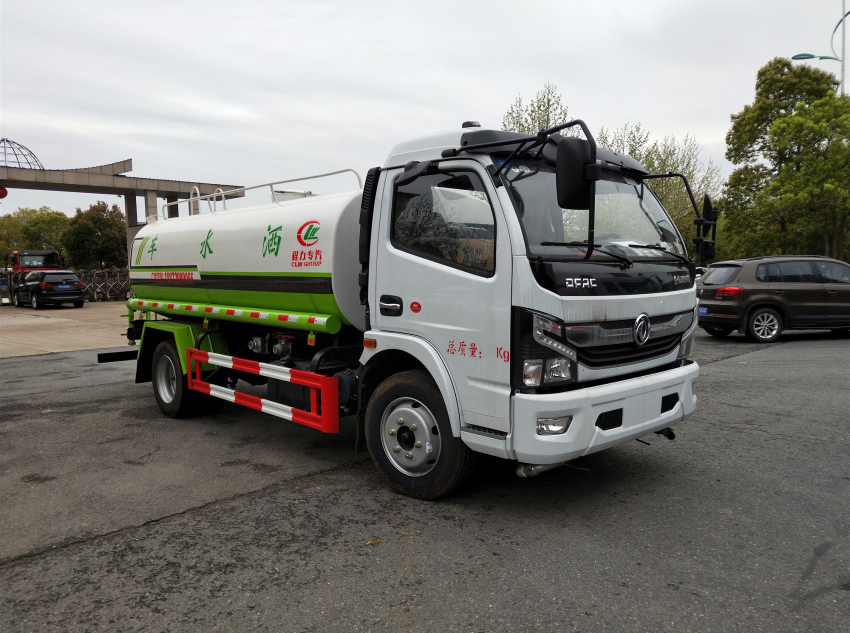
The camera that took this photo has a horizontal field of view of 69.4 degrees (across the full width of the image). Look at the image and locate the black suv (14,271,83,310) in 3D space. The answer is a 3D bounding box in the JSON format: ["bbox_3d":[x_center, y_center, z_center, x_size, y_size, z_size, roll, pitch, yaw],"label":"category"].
[{"bbox_3d":[-18.503,-1.320,30.000,1.930,1.760,4.850,-4,5,-44],"label":"black suv"}]

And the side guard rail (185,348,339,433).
[{"bbox_3d":[-1.338,0.517,4.751,0.123,0.366,2.128,-4,5,-44],"label":"side guard rail"}]

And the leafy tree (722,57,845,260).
[{"bbox_3d":[14.103,-5.220,24.333,4.442,9.918,4.442,2,4,30],"label":"leafy tree"}]

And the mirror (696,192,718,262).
[{"bbox_3d":[1.996,-0.612,4.345,0.140,0.490,0.190,2,4,25],"label":"mirror"}]

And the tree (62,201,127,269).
[{"bbox_3d":[-23.620,-4.892,44.231,4.330,6.865,4.330,-2,4,-28],"label":"tree"}]

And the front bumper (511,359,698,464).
[{"bbox_3d":[1.206,0.536,3.726,1.948,0.385,0.247,-4,5,-44],"label":"front bumper"}]

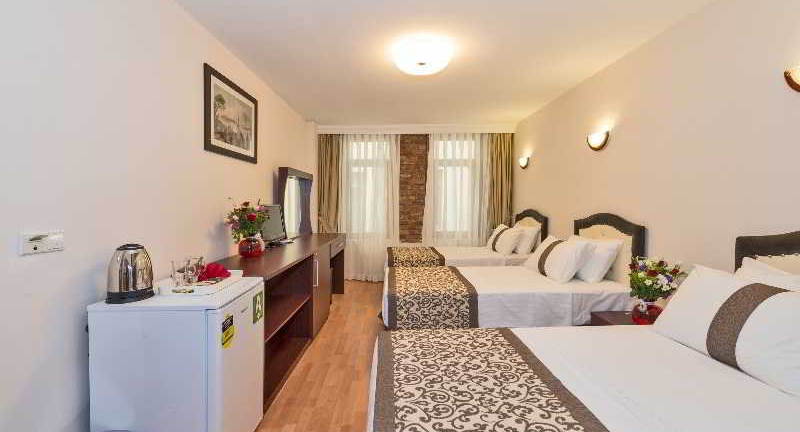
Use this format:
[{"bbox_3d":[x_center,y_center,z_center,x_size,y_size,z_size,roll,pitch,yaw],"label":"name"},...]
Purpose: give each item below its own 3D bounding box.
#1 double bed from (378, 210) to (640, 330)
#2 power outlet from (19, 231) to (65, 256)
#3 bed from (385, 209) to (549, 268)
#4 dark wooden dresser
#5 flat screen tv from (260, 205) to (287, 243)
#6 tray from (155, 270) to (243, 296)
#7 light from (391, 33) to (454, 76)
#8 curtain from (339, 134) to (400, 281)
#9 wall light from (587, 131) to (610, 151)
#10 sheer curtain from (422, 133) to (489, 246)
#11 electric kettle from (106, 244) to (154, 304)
[{"bbox_3d":[0.892,0.569,2.900,2.080,1.190,1.020,0,2,0],"label":"double bed"},{"bbox_3d":[-1.380,0.099,1.200,0.022,0.082,0.145,0,2,0],"label":"power outlet"},{"bbox_3d":[0.874,0.507,4.440,2.090,1.190,1.130,0,2,0],"label":"bed"},{"bbox_3d":[-1.111,0.732,3.250,0.560,0.835,2.760,0,2,0],"label":"dark wooden dresser"},{"bbox_3d":[-1.265,0.105,3.100,0.140,0.400,0.400,1,2,21],"label":"flat screen tv"},{"bbox_3d":[-1.074,0.366,1.710,0.280,0.045,0.350,0,2,0],"label":"tray"},{"bbox_3d":[0.170,-1.274,2.470,0.470,0.150,0.470,0,2,0],"label":"light"},{"bbox_3d":[-0.502,-0.140,5.120,1.030,2.430,0.120,0,2,0],"label":"curtain"},{"bbox_3d":[1.861,-0.694,2.960,0.120,0.175,0.270,0,2,0],"label":"wall light"},{"bbox_3d":[0.913,-0.140,5.120,1.090,2.430,0.120,0,2,0],"label":"sheer curtain"},{"bbox_3d":[-1.292,0.270,1.505,0.180,0.260,0.210,-1,2,-27],"label":"electric kettle"}]

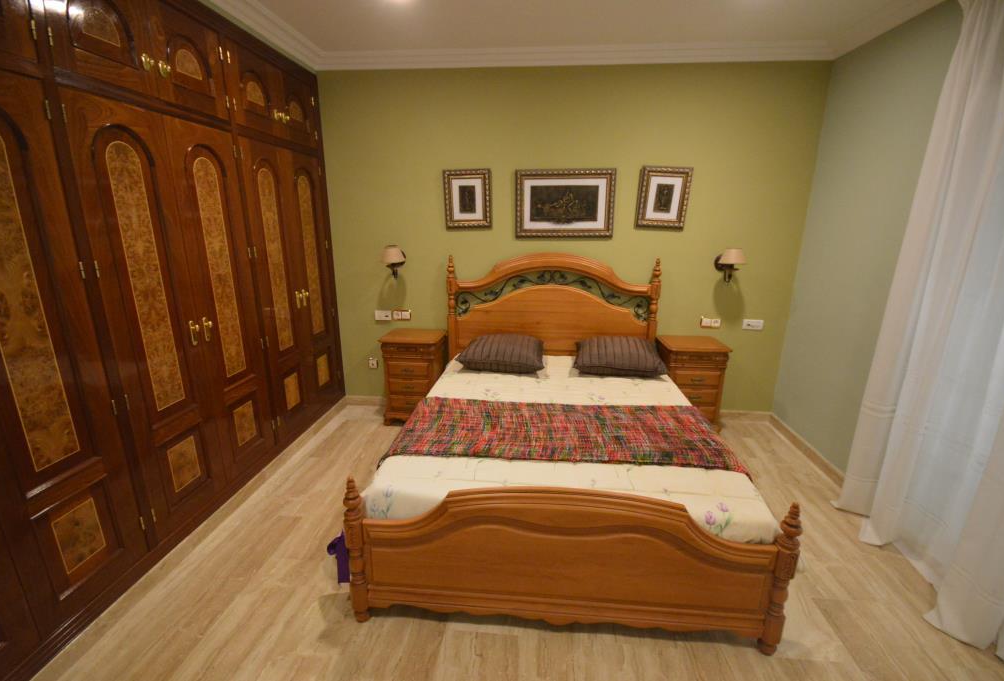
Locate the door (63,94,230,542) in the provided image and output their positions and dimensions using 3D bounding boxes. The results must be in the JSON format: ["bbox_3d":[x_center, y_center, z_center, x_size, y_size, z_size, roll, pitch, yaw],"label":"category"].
[{"bbox_3d":[-1.525,-0.046,1.895,0.040,1.820,0.440,2,15,4],"label":"door"}]

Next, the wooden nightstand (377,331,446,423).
[{"bbox_3d":[-0.692,0.300,3.461,0.445,0.700,0.380,2,15,4],"label":"wooden nightstand"}]

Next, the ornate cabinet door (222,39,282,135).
[{"bbox_3d":[-1.371,-1.371,2.364,0.035,0.375,0.410,2,15,4],"label":"ornate cabinet door"}]

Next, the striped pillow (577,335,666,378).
[{"bbox_3d":[0.834,0.108,3.074,0.600,0.150,0.390,2,25,4],"label":"striped pillow"}]

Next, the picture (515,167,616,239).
[{"bbox_3d":[0.455,-0.984,3.099,0.705,0.480,0.035,2,15,4],"label":"picture"}]

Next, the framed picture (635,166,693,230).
[{"bbox_3d":[1.152,-1.007,3.034,0.343,0.423,0.035,3,15,4],"label":"framed picture"}]

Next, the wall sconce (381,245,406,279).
[{"bbox_3d":[-0.816,-0.595,3.221,0.170,0.235,0.210,2,15,4],"label":"wall sconce"}]

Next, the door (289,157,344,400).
[{"bbox_3d":[-1.412,-0.426,3.228,0.040,1.810,0.430,2,15,4],"label":"door"}]

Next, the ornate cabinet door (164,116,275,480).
[{"bbox_3d":[-1.421,-0.153,2.216,0.035,1.765,0.425,2,15,4],"label":"ornate cabinet door"}]

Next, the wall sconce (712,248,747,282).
[{"bbox_3d":[1.667,-0.542,3.114,0.195,0.245,0.250,2,15,4],"label":"wall sconce"}]

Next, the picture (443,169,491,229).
[{"bbox_3d":[-0.247,-1.034,3.146,0.343,0.425,0.035,2,15,4],"label":"picture"}]

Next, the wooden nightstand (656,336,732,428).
[{"bbox_3d":[1.382,0.361,3.186,0.430,0.680,0.390,2,15,4],"label":"wooden nightstand"}]

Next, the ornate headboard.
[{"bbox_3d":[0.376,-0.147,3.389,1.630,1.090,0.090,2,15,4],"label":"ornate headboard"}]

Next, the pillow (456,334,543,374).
[{"bbox_3d":[-0.004,0.086,3.196,0.620,0.160,0.410,2,27,4],"label":"pillow"}]

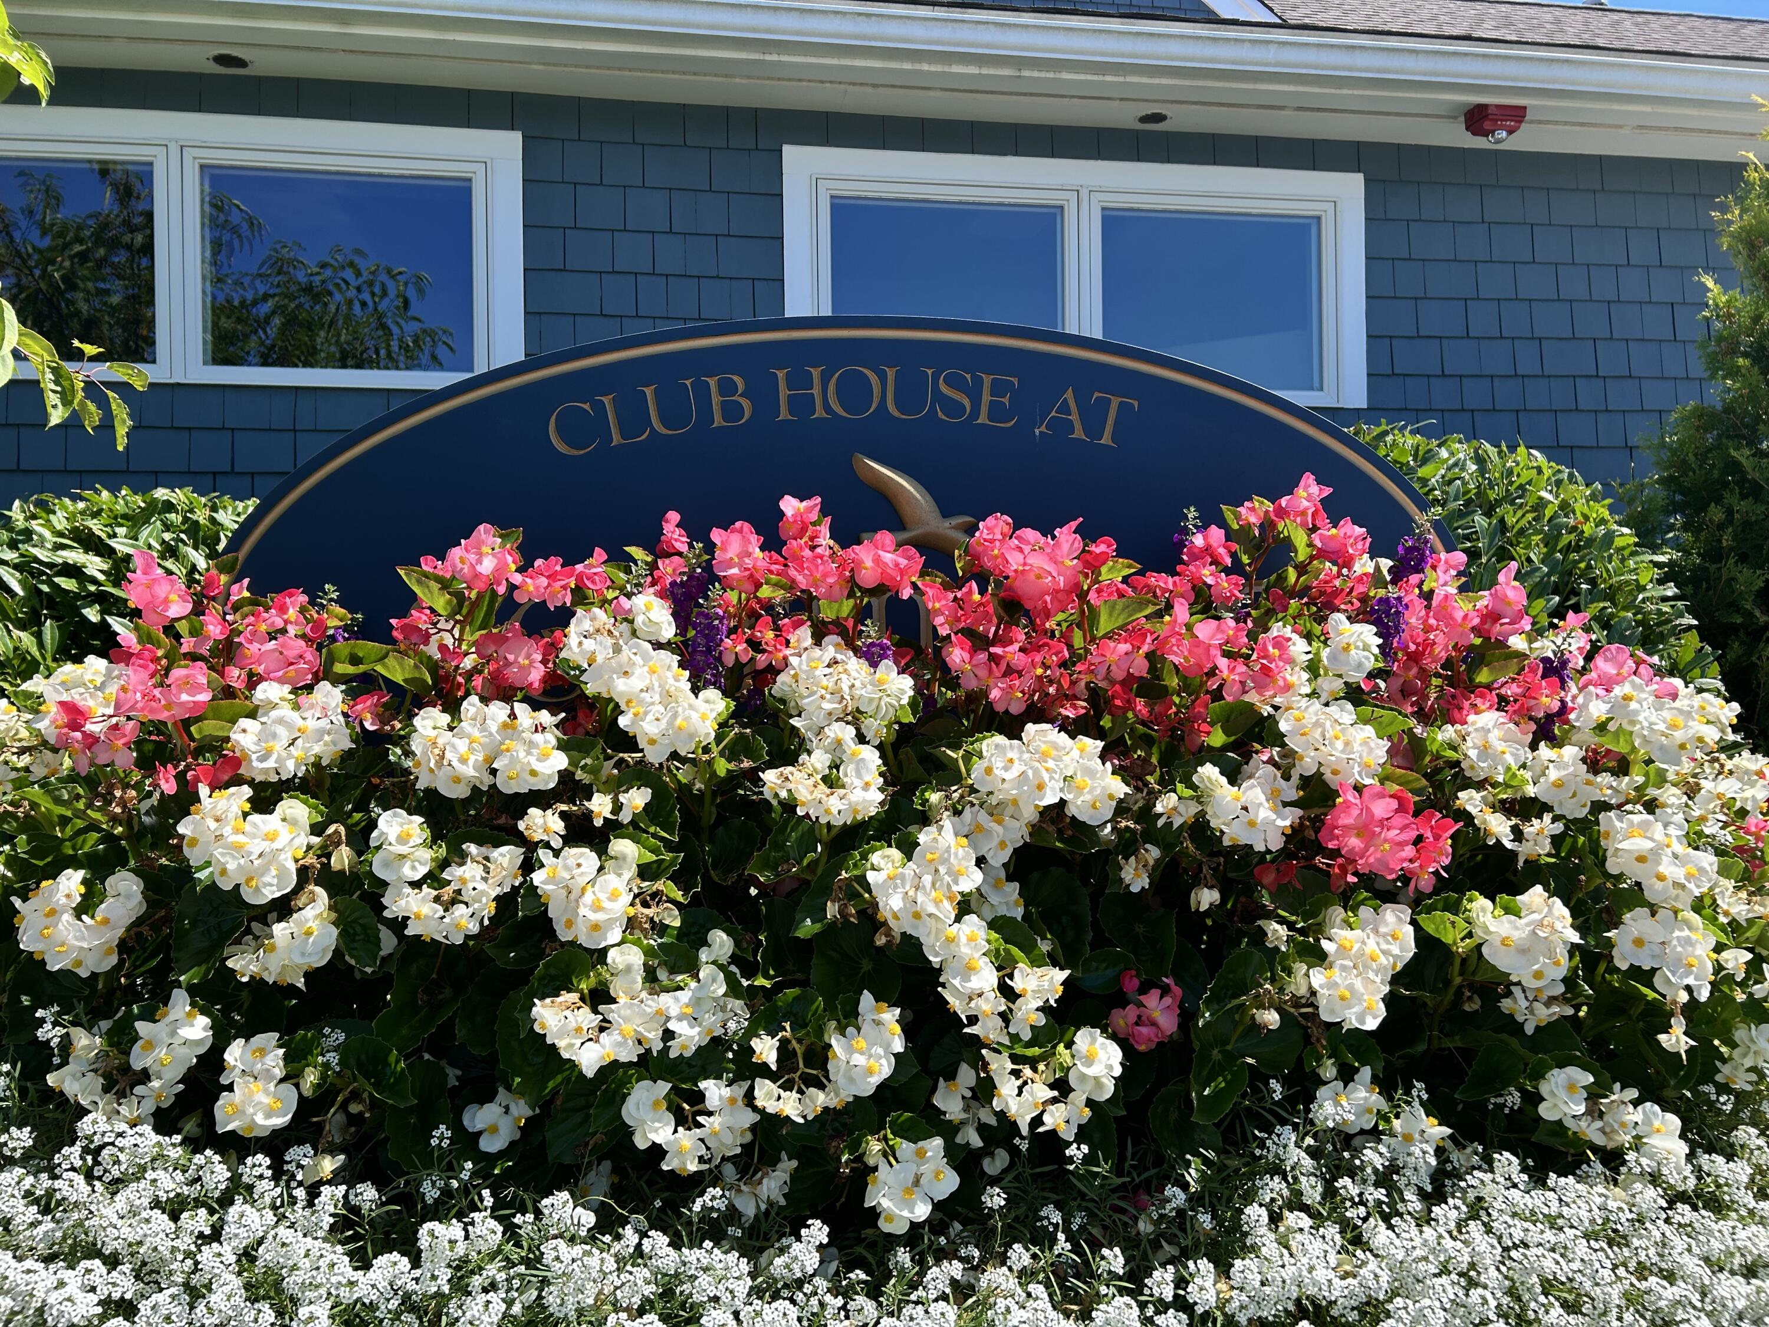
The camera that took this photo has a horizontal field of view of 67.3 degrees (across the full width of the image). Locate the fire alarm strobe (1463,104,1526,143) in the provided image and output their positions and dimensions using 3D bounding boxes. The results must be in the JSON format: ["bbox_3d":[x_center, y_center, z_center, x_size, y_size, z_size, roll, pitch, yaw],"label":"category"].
[{"bbox_3d":[1.872,-1.660,4.099,0.152,0.072,0.115,-1,0,-10],"label":"fire alarm strobe"}]

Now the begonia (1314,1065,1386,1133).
[{"bbox_3d":[0.484,0.453,1.380,0.071,0.067,0.060,-1,0,8],"label":"begonia"}]

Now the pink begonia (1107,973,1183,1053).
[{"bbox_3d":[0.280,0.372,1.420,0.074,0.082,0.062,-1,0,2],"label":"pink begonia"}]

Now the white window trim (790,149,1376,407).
[{"bbox_3d":[0.629,-1.192,4.152,1.888,0.761,0.100,-1,0,-10],"label":"white window trim"}]

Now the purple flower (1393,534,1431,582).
[{"bbox_3d":[0.766,-0.146,1.930,0.054,0.078,0.055,-1,0,9],"label":"purple flower"}]

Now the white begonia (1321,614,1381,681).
[{"bbox_3d":[0.615,-0.023,1.750,0.080,0.085,0.070,-1,0,8],"label":"white begonia"}]

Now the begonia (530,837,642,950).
[{"bbox_3d":[-0.350,0.269,1.560,0.128,0.128,0.110,-1,0,-5],"label":"begonia"}]

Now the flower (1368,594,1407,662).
[{"bbox_3d":[0.705,-0.048,1.860,0.052,0.092,0.055,-1,0,9],"label":"flower"}]

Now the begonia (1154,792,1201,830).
[{"bbox_3d":[0.330,0.165,1.500,0.049,0.041,0.033,-1,0,3],"label":"begonia"}]

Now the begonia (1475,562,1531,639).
[{"bbox_3d":[0.801,-0.081,1.720,0.067,0.097,0.056,-1,0,10],"label":"begonia"}]

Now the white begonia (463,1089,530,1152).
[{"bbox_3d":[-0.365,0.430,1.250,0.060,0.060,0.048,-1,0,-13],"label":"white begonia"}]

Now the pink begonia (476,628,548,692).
[{"bbox_3d":[-0.519,-0.006,1.850,0.097,0.088,0.085,-1,0,-6],"label":"pink begonia"}]

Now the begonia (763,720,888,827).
[{"bbox_3d":[-0.076,0.140,1.700,0.156,0.132,0.120,-1,0,-1],"label":"begonia"}]

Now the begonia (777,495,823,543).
[{"bbox_3d":[-0.122,-0.210,1.920,0.064,0.068,0.055,-1,0,-1],"label":"begonia"}]

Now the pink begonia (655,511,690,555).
[{"bbox_3d":[-0.310,-0.191,1.950,0.049,0.065,0.048,-1,0,-4],"label":"pink begonia"}]

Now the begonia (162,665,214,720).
[{"bbox_3d":[-0.839,0.034,1.600,0.057,0.065,0.048,-1,0,-20],"label":"begonia"}]

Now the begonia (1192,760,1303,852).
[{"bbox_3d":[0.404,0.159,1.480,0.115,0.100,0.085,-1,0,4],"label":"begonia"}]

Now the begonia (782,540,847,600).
[{"bbox_3d":[-0.100,-0.134,1.900,0.092,0.082,0.080,-1,0,-1],"label":"begonia"}]

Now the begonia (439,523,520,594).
[{"bbox_3d":[-0.522,-0.136,1.720,0.095,0.088,0.071,-1,0,-14],"label":"begonia"}]

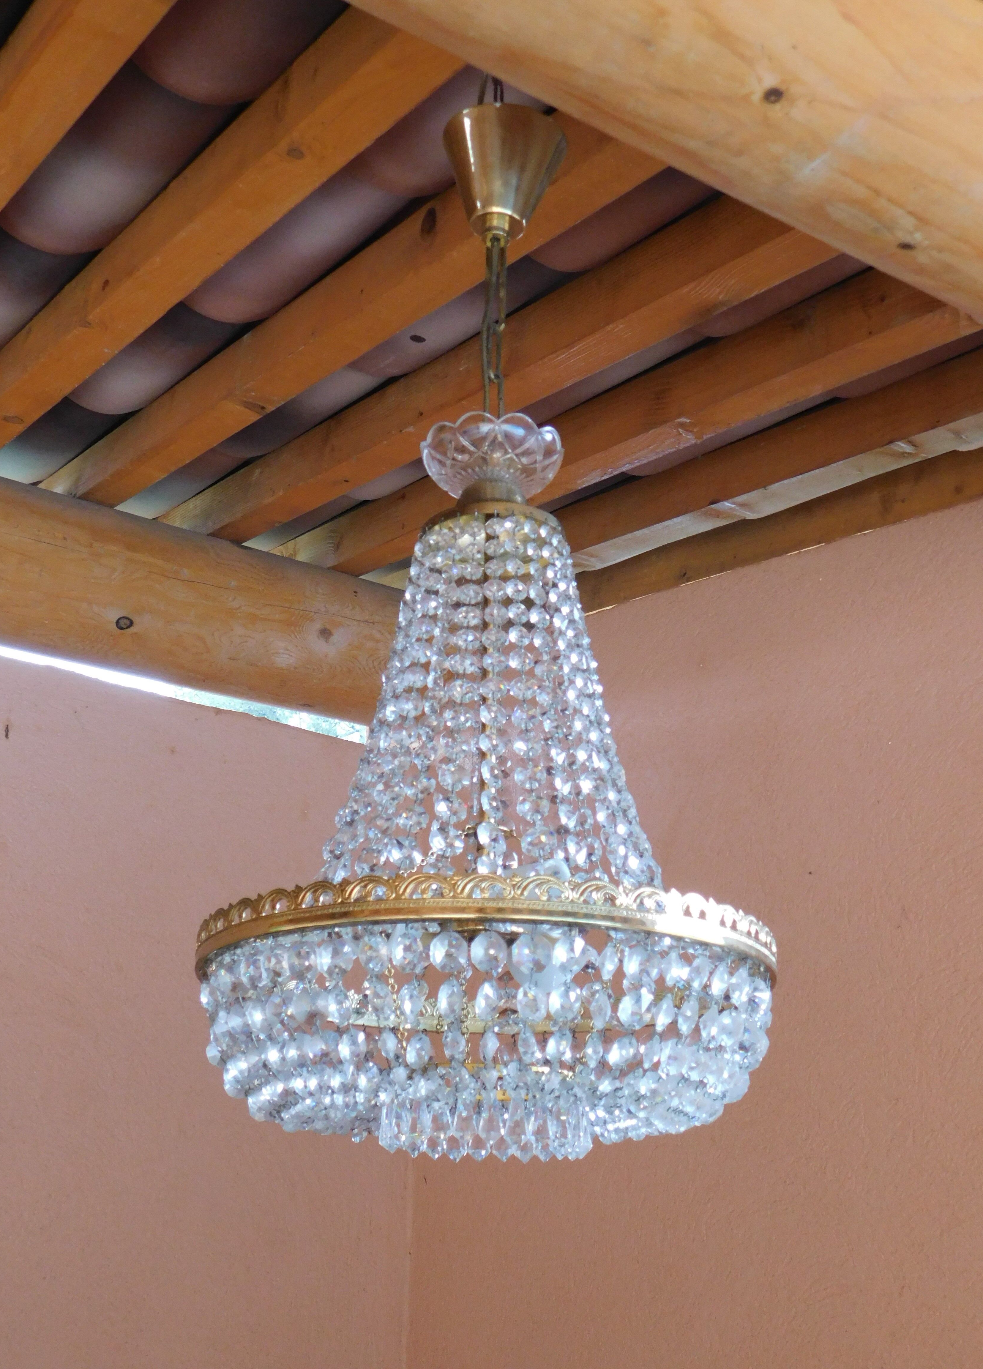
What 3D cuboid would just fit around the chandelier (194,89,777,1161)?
[{"bbox_3d":[0.003,-0.098,1.391,0.457,0.979,0.457,1,-22,0],"label":"chandelier"}]

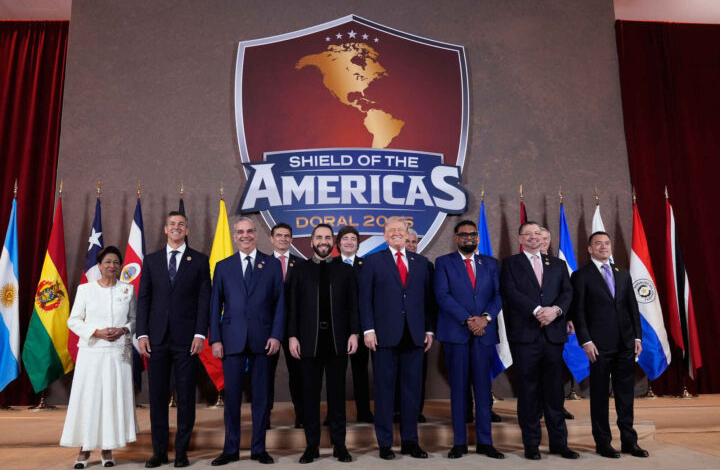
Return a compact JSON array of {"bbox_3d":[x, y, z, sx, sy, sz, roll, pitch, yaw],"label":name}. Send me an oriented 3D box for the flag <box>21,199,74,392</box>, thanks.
[{"bbox_3d":[-3.270,0.612,6.094,0.567,2.043,0.270,1,-10,-5],"label":"flag"}]

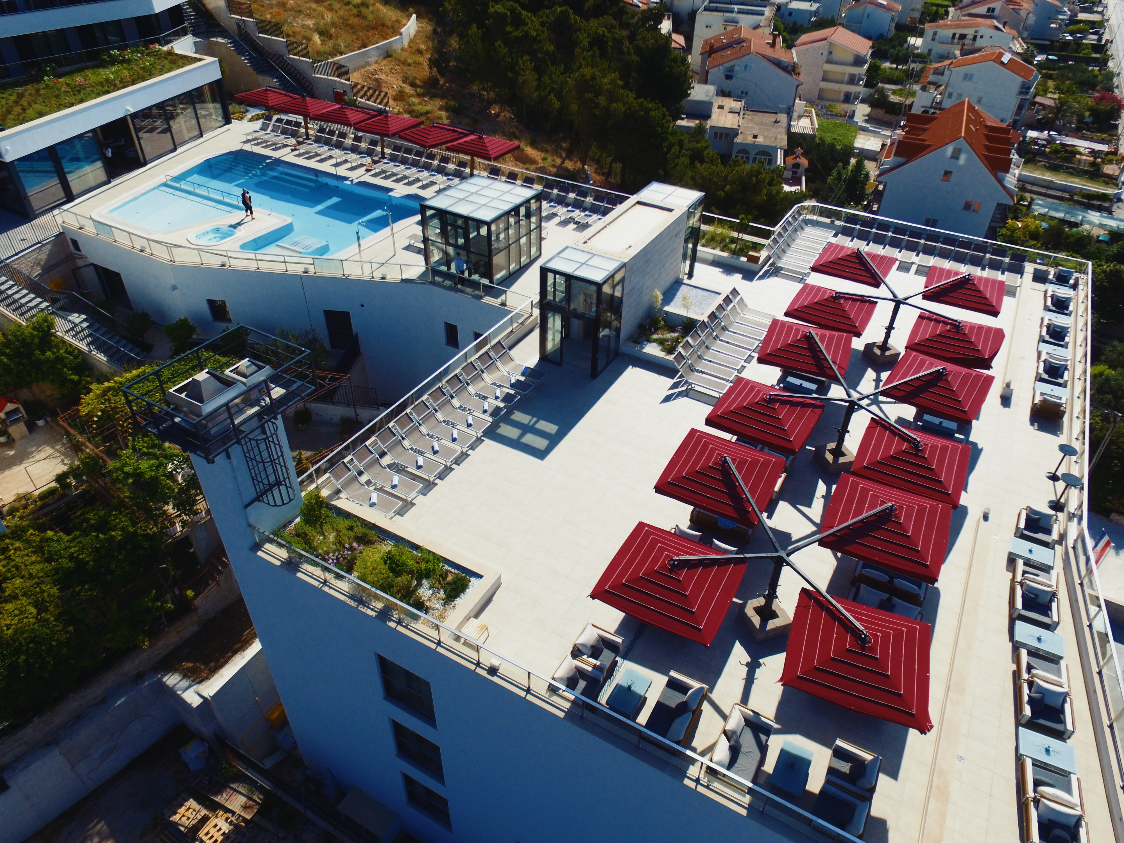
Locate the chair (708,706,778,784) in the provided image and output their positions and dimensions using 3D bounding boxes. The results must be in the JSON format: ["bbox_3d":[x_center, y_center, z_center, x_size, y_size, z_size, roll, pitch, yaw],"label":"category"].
[{"bbox_3d":[3.934,7.175,14.237,0.930,0.740,1.720,19,40,19],"label":"chair"}]

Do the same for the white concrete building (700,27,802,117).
[{"bbox_3d":[28.941,-53.933,102.439,13.500,10.800,15.000,8,40,9],"label":"white concrete building"}]

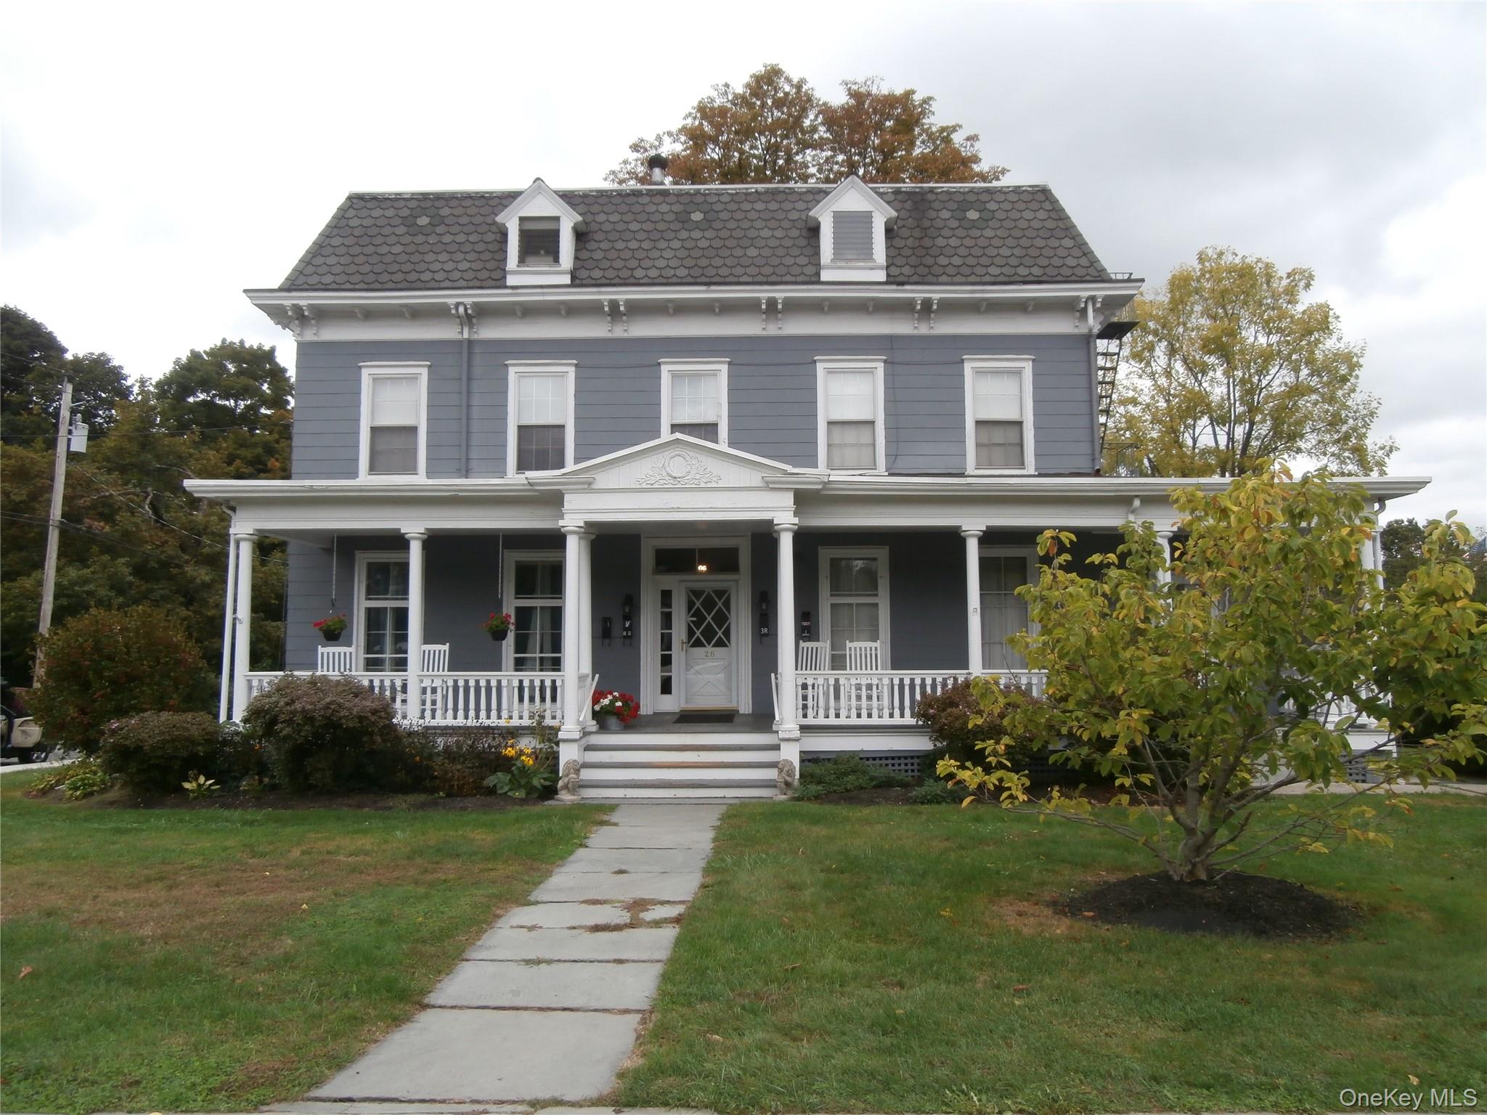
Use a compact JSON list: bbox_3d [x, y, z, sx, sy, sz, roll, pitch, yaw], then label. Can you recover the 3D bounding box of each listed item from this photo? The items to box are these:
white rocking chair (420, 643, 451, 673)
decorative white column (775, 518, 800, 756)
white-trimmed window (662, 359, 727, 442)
[{"bbox_3d":[-4.739,1.861,15.410,0.593,1.167,0.810,0,-5,1],"label":"white rocking chair"},{"bbox_3d":[0.528,0.885,12.505,0.310,2.748,0.310,0,-5,1],"label":"decorative white column"},{"bbox_3d":[-0.797,-2.283,16.850,1.158,1.936,0.158,0,-5,1],"label":"white-trimmed window"}]

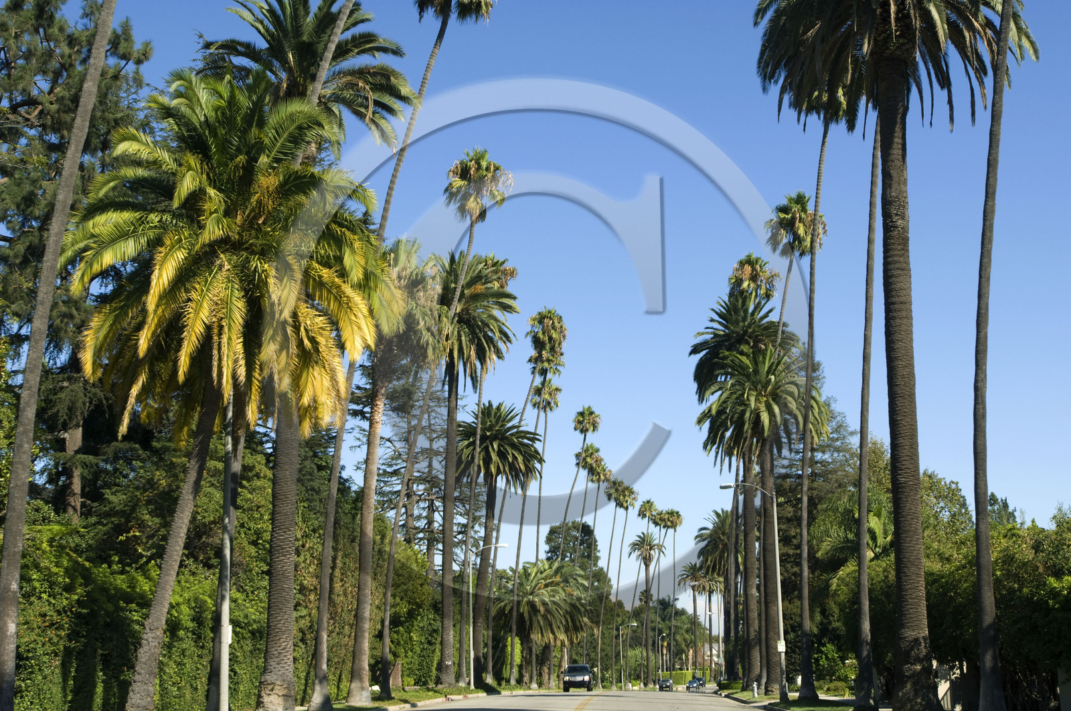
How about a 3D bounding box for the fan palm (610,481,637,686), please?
[{"bbox_3d":[12.468,32.315,216.807,4.510,28.250,3.700,-1,-11,0],"label":"fan palm"}]

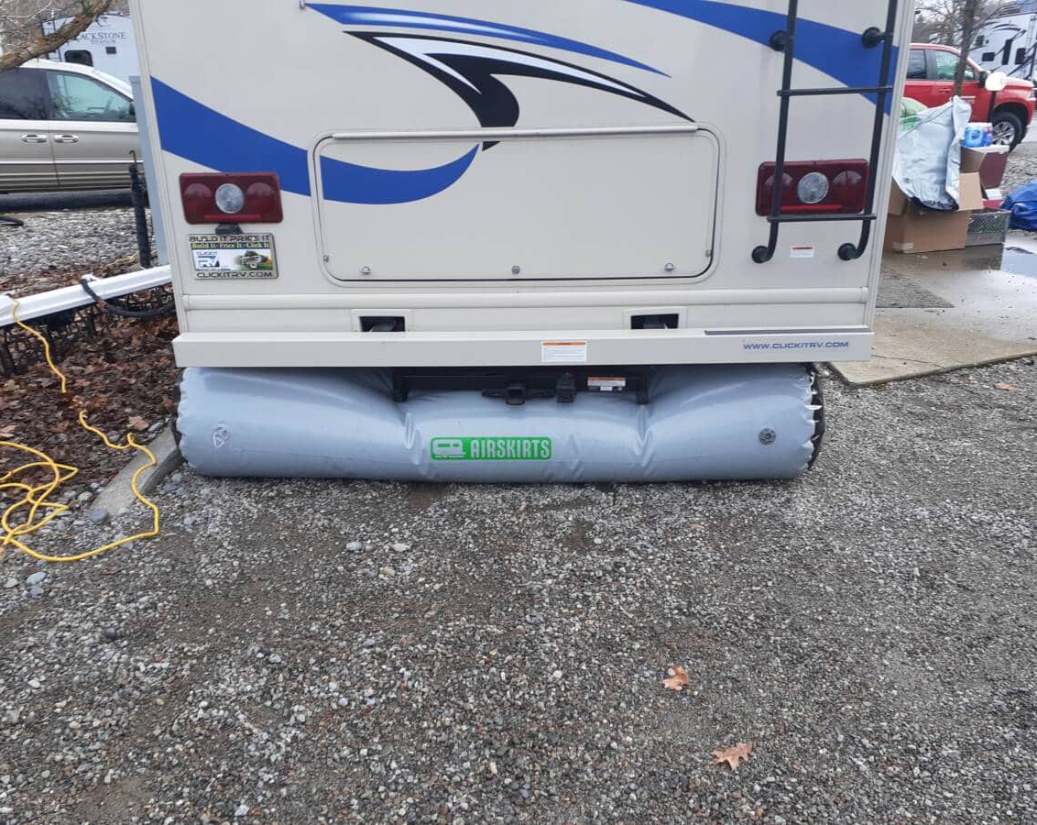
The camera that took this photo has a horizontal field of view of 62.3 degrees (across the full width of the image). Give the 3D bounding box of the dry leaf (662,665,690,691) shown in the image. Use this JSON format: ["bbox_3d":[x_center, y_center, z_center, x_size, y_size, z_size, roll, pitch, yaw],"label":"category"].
[{"bbox_3d":[0.407,0.691,2.226,0.075,0.030,0.090,0,20,3],"label":"dry leaf"}]

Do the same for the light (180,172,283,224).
[{"bbox_3d":[-0.992,-0.746,2.991,0.345,0.175,0.055,0,20,3],"label":"light"}]

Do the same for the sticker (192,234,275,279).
[{"bbox_3d":[-1.026,-0.560,3.086,0.312,0.160,0.010,0,20,3],"label":"sticker"}]

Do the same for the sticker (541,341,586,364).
[{"bbox_3d":[0.163,-0.214,3.044,0.158,0.075,0.005,0,20,3],"label":"sticker"}]

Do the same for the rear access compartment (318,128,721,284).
[{"bbox_3d":[-0.011,-0.715,2.978,1.370,0.525,0.050,0,20,3],"label":"rear access compartment"}]

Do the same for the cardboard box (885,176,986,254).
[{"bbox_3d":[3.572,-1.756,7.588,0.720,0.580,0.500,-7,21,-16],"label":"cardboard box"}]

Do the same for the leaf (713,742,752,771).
[{"bbox_3d":[0.494,0.785,1.972,0.095,0.025,0.085,0,20,3],"label":"leaf"}]

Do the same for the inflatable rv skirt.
[{"bbox_3d":[-0.080,0.015,3.414,2.470,0.520,0.500,0,20,3],"label":"inflatable rv skirt"}]

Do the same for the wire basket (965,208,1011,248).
[{"bbox_3d":[4.112,-1.675,7.759,0.440,0.290,0.320,-7,21,-16],"label":"wire basket"}]

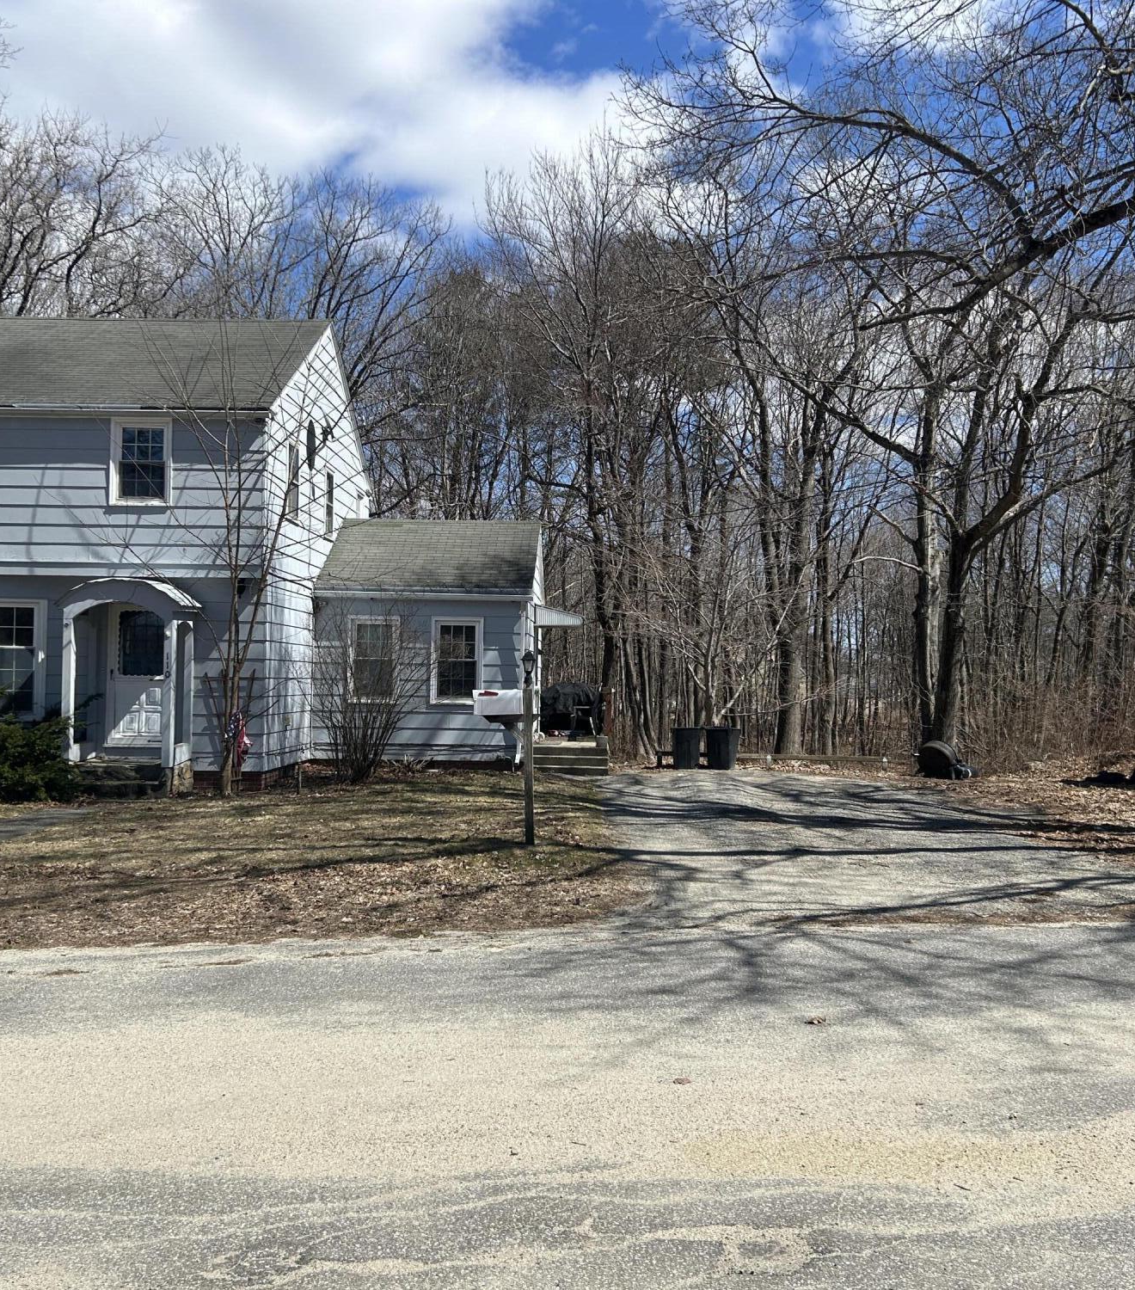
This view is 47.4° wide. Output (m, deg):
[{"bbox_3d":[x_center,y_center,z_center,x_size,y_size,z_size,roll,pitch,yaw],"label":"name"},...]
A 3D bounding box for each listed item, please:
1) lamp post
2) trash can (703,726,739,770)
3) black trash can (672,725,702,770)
[{"bbox_3d":[-0.351,0.950,12.093,0.130,1.860,0.130,1,-1,2],"label":"lamp post"},{"bbox_3d":[2.855,1.906,24.091,0.590,0.784,0.600,1,-1,2],"label":"trash can"},{"bbox_3d":[2.225,1.908,24.108,0.550,0.785,0.600,1,-1,2],"label":"black trash can"}]

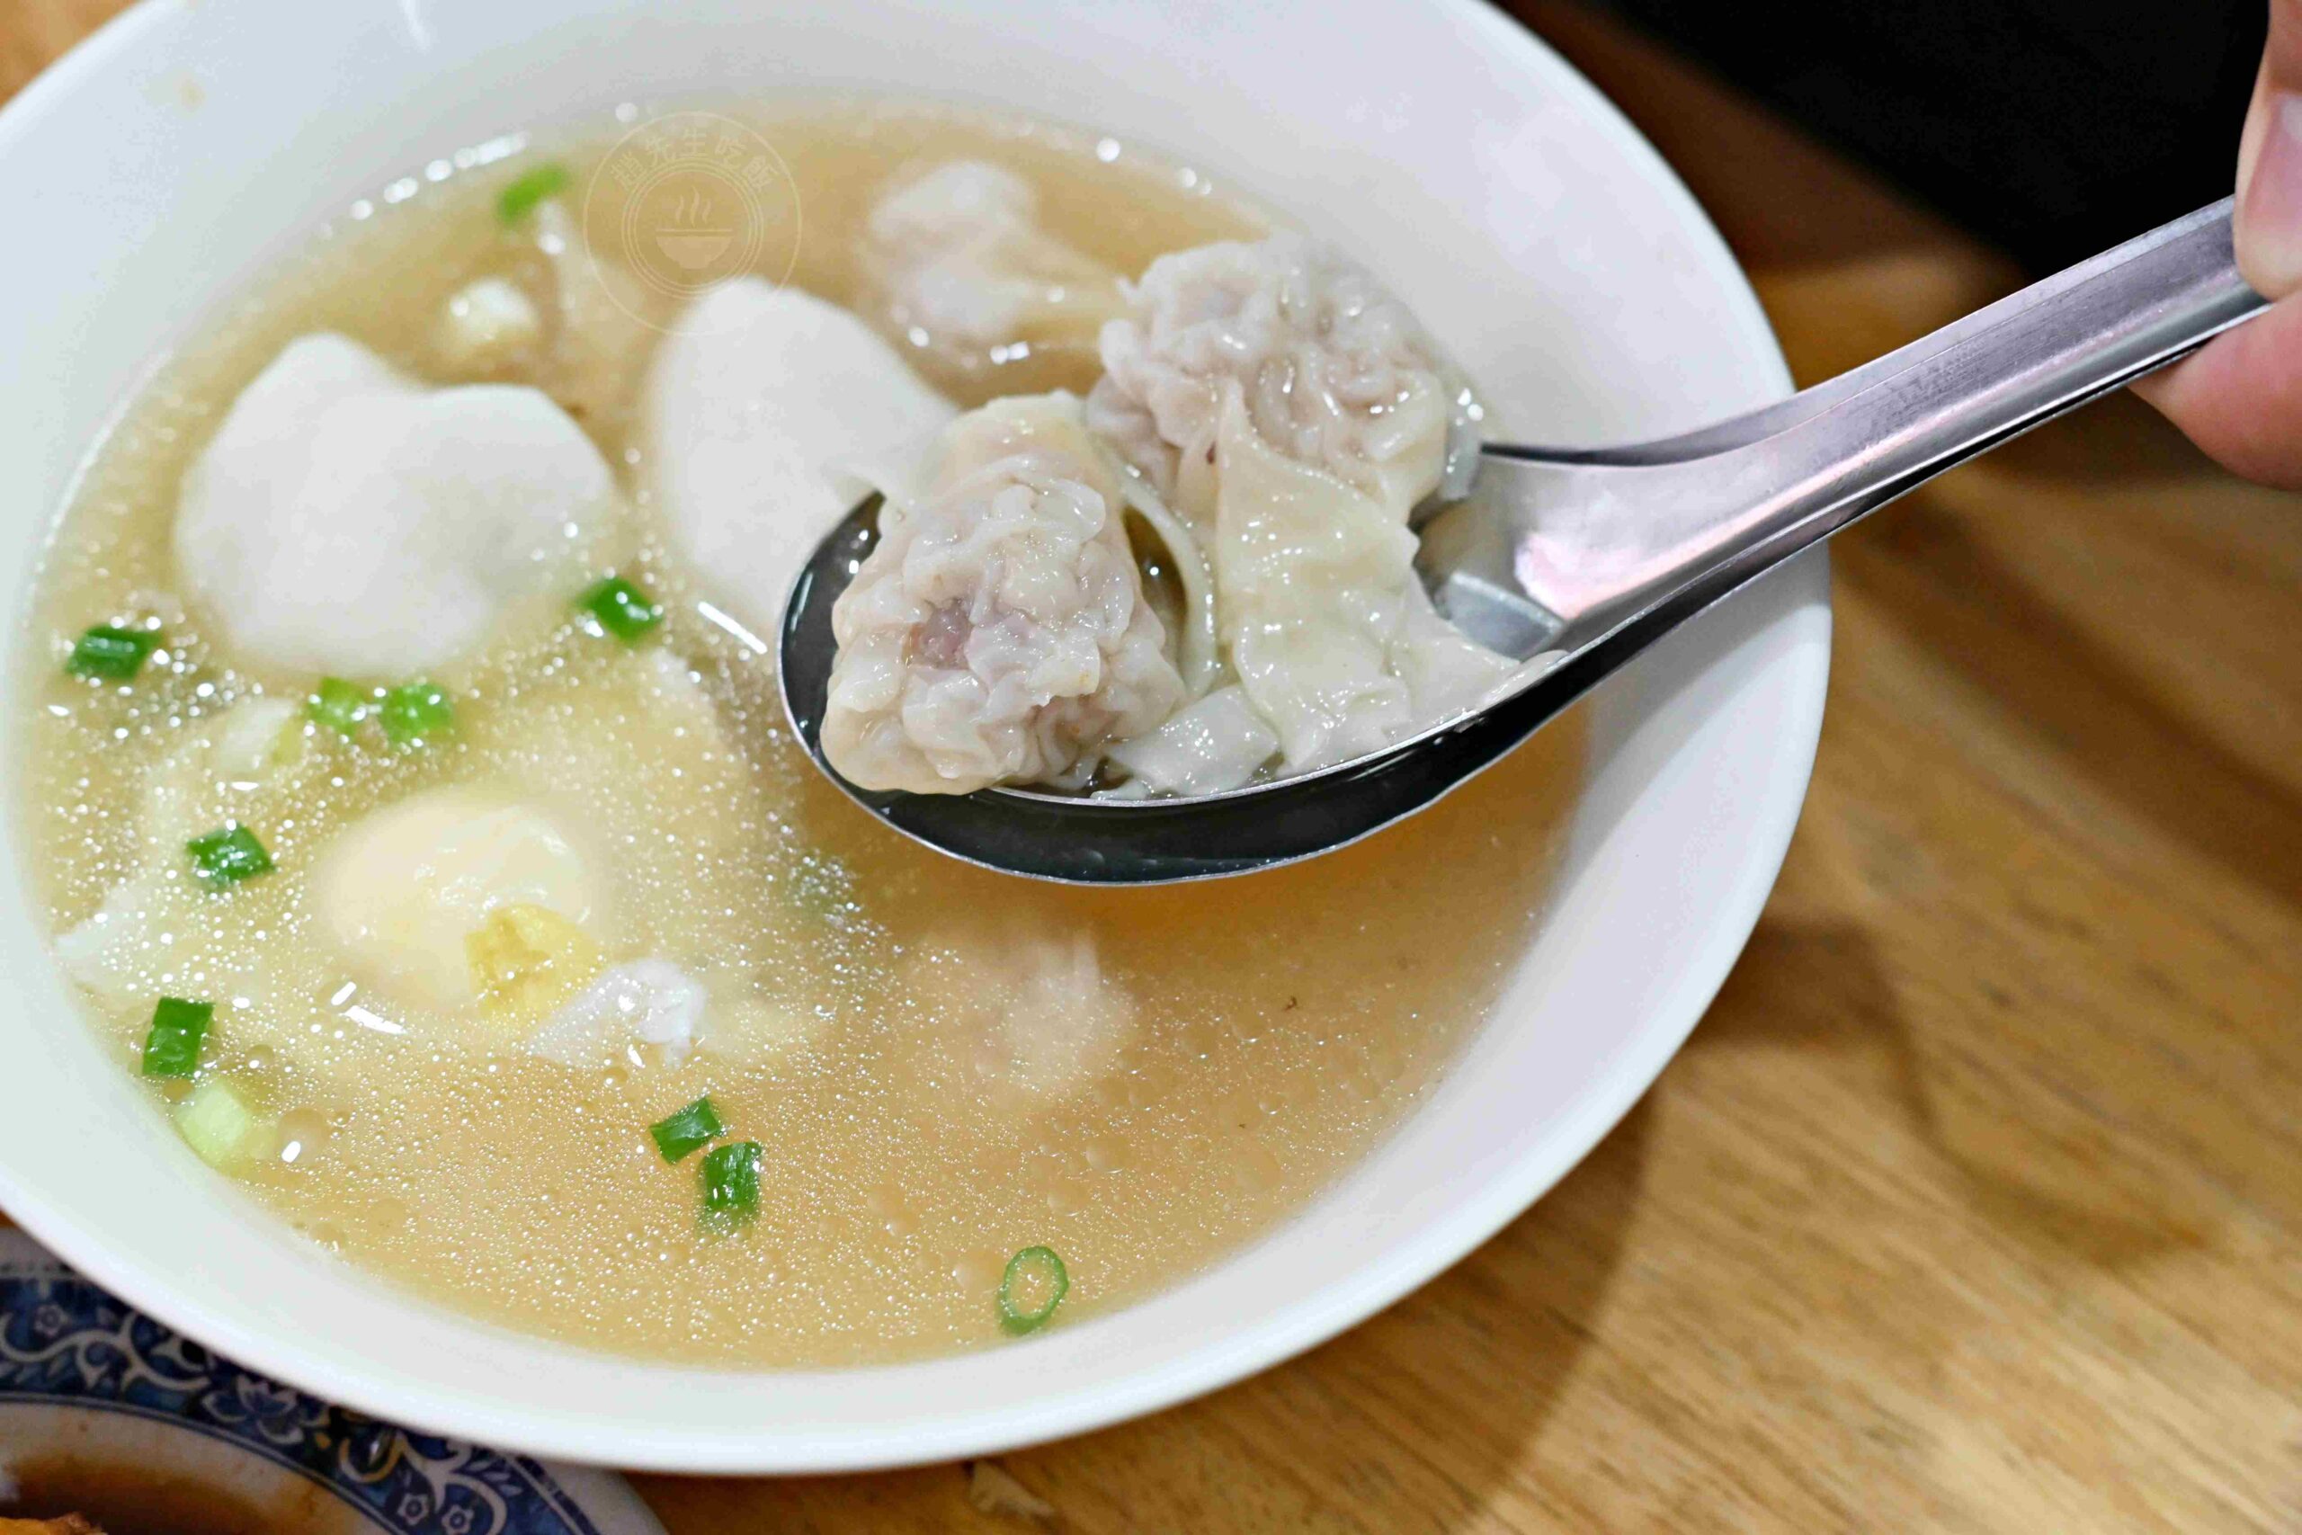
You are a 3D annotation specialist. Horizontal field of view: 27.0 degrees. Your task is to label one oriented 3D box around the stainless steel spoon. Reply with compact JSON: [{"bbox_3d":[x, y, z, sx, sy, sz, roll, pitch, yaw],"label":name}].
[{"bbox_3d":[0.040,-0.022,0.372,0.146,0.044,0.047,-11,59,2],"label":"stainless steel spoon"}]

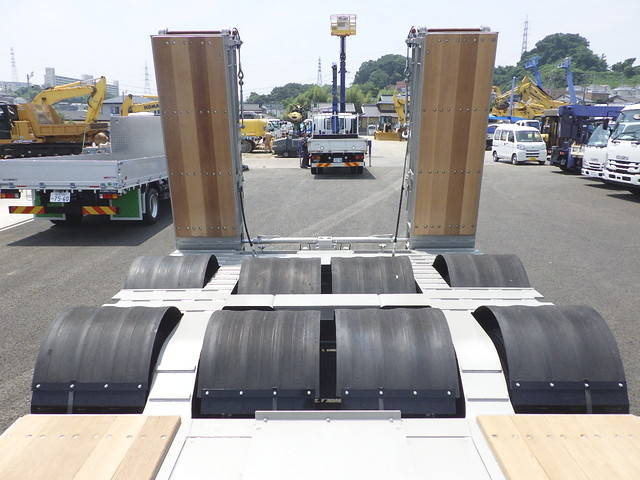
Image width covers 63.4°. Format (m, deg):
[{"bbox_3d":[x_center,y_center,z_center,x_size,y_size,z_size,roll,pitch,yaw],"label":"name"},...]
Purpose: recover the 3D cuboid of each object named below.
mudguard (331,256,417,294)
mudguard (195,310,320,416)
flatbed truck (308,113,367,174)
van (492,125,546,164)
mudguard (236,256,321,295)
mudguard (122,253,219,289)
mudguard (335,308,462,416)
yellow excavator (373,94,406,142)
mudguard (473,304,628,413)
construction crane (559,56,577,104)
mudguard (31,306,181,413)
[{"bbox_3d":[0.375,0.329,4.067,0.600,0.380,0.780,0,13,0],"label":"mudguard"},{"bbox_3d":[-0.308,0.631,3.019,0.620,0.420,0.780,0,13,1],"label":"mudguard"},{"bbox_3d":[0.720,-4.256,22.306,2.200,2.500,7.300,0,13,1],"label":"flatbed truck"},{"bbox_3d":[9.996,-4.781,25.866,1.475,1.875,3.395,-1,13,-2],"label":"van"},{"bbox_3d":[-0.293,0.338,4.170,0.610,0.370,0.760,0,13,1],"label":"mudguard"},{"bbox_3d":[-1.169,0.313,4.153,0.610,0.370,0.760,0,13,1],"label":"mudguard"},{"bbox_3d":[0.380,0.606,2.931,0.600,0.400,0.800,0,13,0],"label":"mudguard"},{"bbox_3d":[7.182,-12.405,52.000,3.200,4.600,4.000,0,13,0],"label":"yellow excavator"},{"bbox_3d":[1.235,0.582,2.924,0.590,0.400,0.800,0,13,0],"label":"mudguard"},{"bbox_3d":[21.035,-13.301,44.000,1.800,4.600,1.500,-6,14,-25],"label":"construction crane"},{"bbox_3d":[-1.145,0.581,2.928,0.590,0.400,0.800,0,13,0],"label":"mudguard"}]

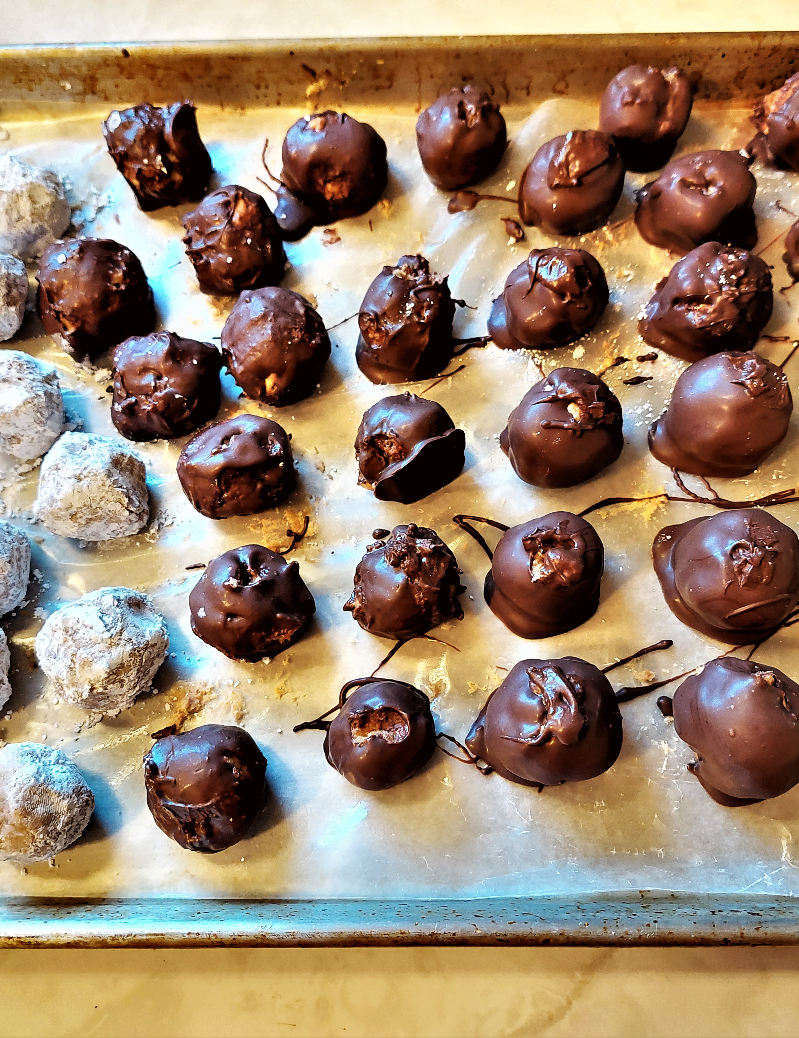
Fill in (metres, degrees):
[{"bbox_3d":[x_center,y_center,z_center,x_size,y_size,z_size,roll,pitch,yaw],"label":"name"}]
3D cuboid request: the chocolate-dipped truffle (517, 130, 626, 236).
[{"bbox_3d":[0.065,-0.127,0.361,0.040,0.034,0.039,0,70,1],"label":"chocolate-dipped truffle"}]

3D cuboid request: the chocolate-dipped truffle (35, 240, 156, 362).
[{"bbox_3d":[-0.107,-0.077,0.338,0.040,0.037,0.043,-1,72,1],"label":"chocolate-dipped truffle"}]

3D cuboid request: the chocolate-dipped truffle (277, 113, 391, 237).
[{"bbox_3d":[-0.025,-0.126,0.352,0.041,0.039,0.045,-1,72,1],"label":"chocolate-dipped truffle"}]

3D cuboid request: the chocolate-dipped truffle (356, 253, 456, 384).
[{"bbox_3d":[0.002,-0.071,0.340,0.036,0.040,0.046,-1,72,1],"label":"chocolate-dipped truffle"}]

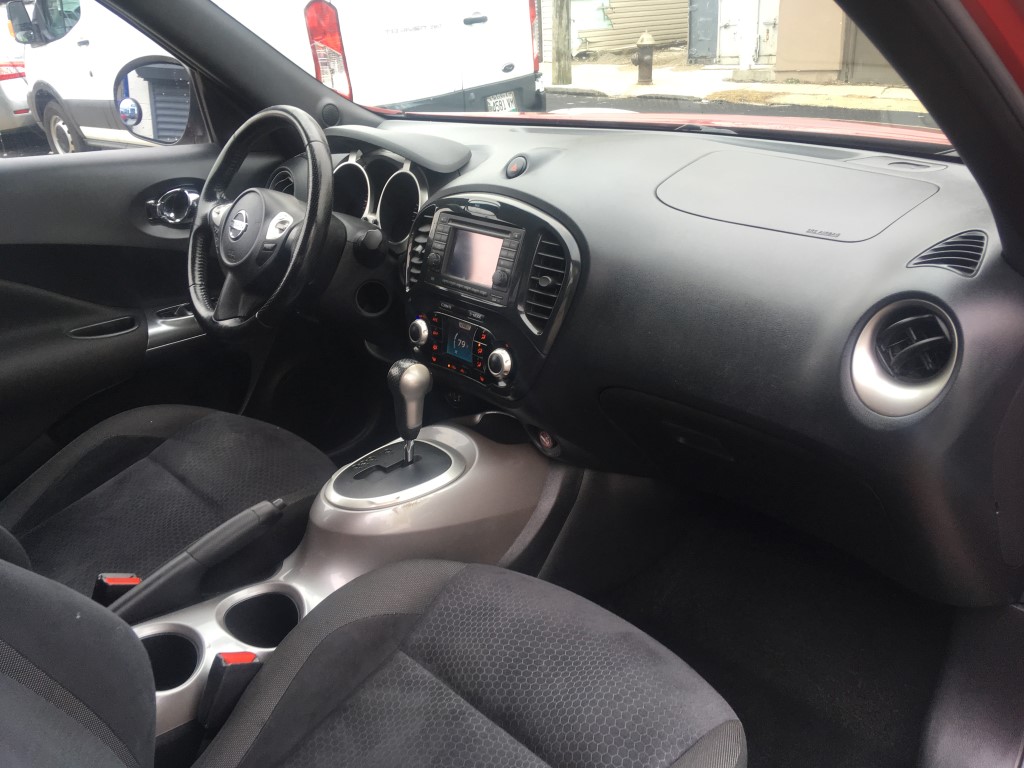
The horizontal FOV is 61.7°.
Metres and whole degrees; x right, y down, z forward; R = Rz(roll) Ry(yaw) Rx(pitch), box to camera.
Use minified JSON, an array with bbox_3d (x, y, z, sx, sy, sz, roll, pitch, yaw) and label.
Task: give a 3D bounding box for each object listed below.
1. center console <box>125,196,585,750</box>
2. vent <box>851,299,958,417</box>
[{"bbox_3d":[-0.256,0.105,1.066,0.350,0.600,0.680,21,30,40],"label":"center console"},{"bbox_3d":[0.398,-0.027,0.856,0.050,0.120,0.108,-3,20,-37],"label":"vent"}]

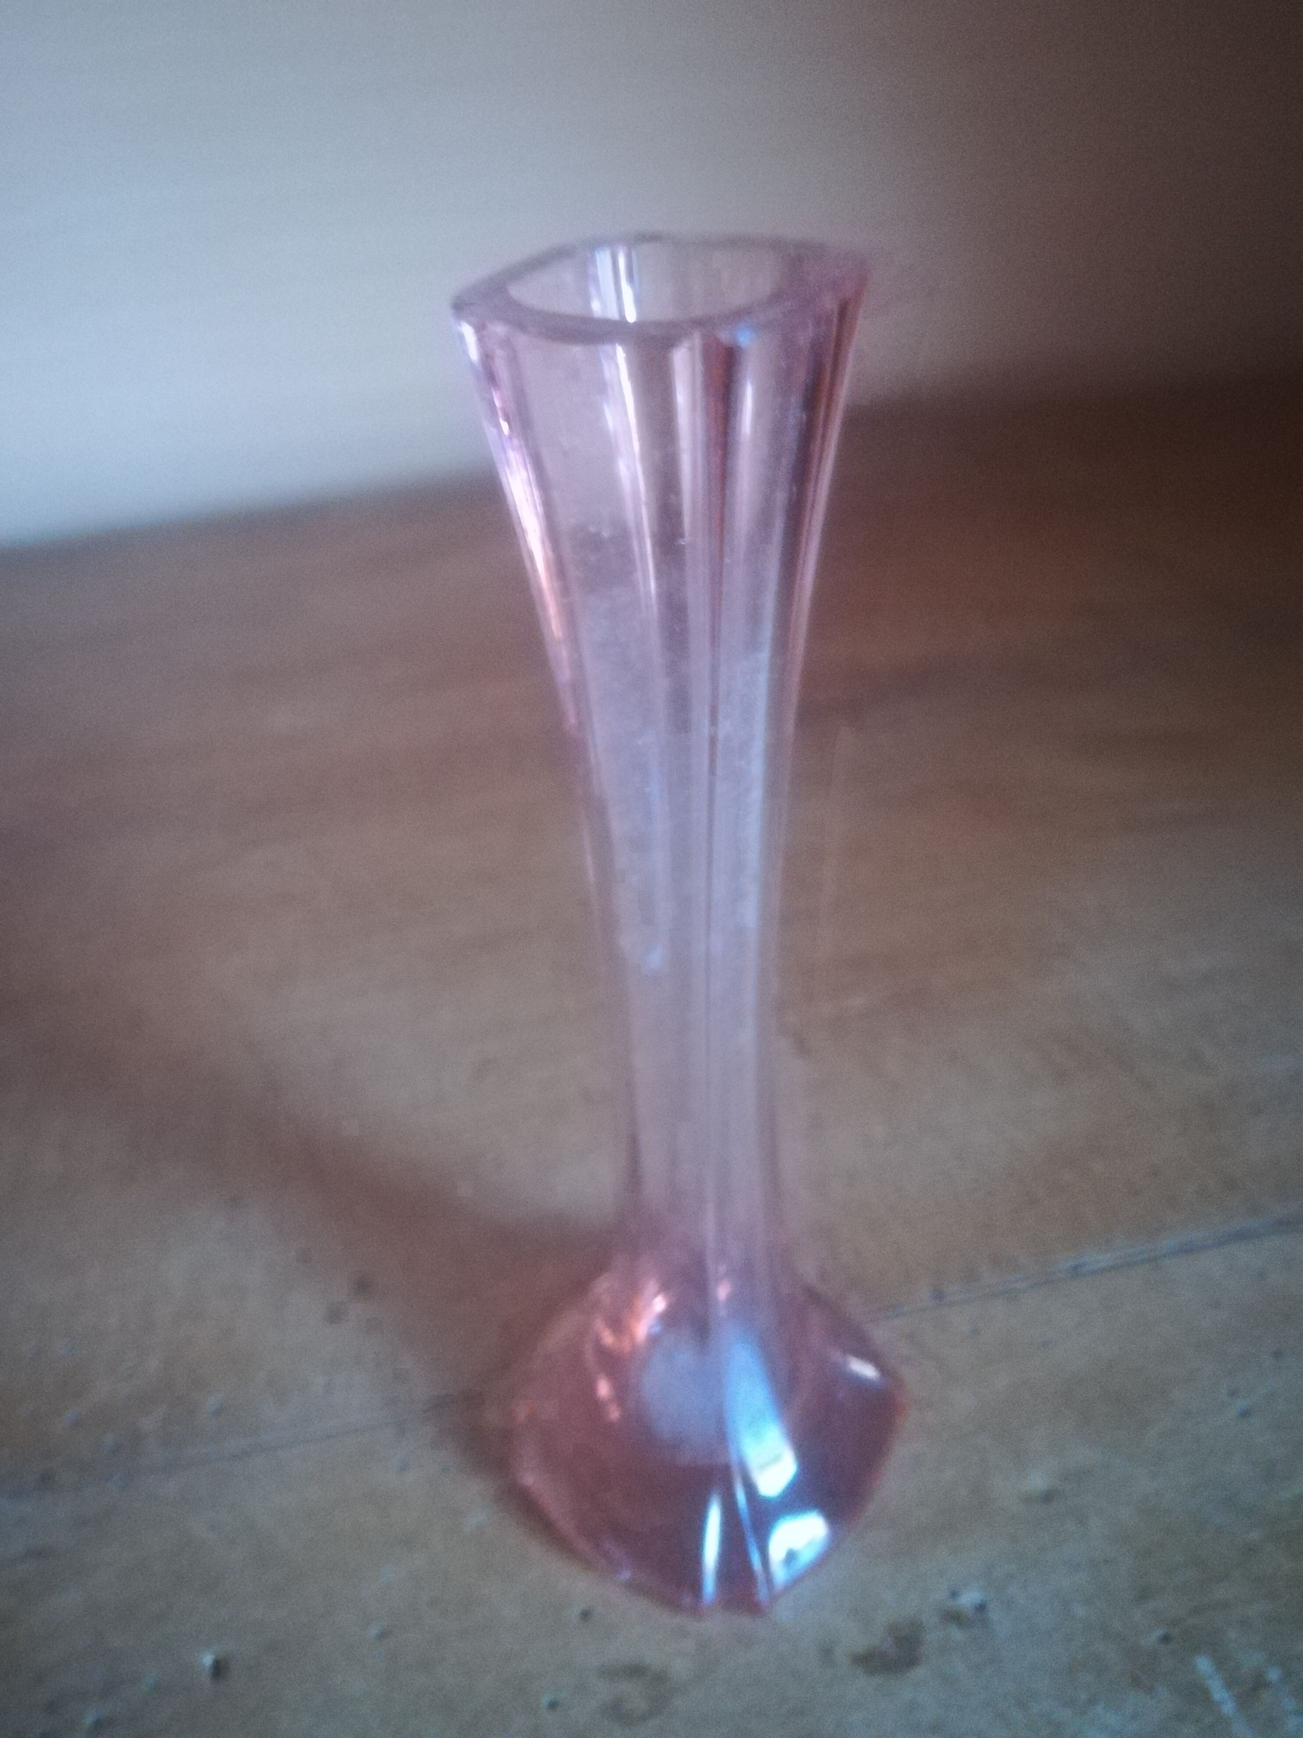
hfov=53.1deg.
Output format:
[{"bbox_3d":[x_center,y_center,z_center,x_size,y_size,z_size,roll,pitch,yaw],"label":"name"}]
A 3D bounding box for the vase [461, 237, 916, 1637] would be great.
[{"bbox_3d":[0.006,0.023,0.185,0.059,0.198,0.059,26,46,33],"label":"vase"}]

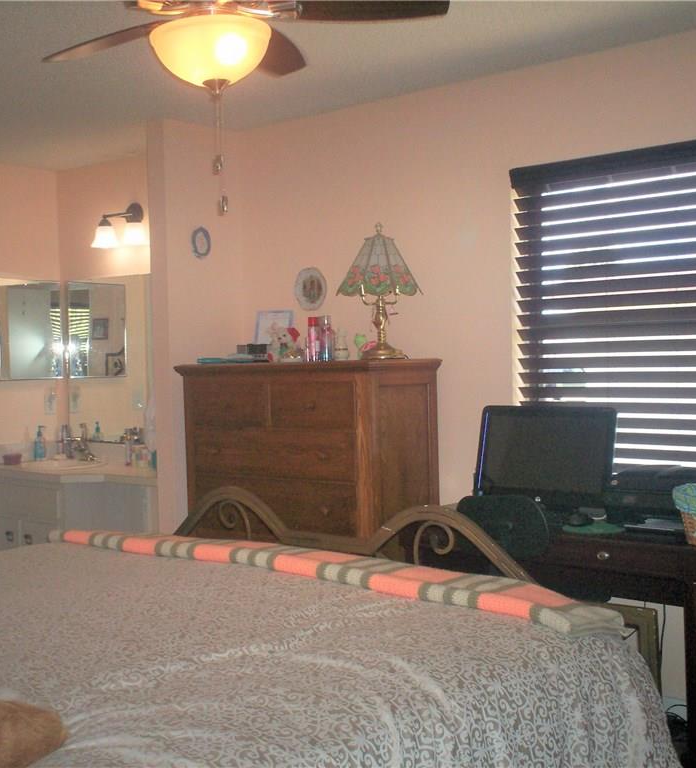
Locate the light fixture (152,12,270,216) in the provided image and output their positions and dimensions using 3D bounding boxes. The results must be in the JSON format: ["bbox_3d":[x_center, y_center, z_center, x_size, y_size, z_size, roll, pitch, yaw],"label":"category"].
[{"bbox_3d":[-0.321,-0.642,2.599,0.302,0.467,0.302,-2,2,0],"label":"light fixture"}]

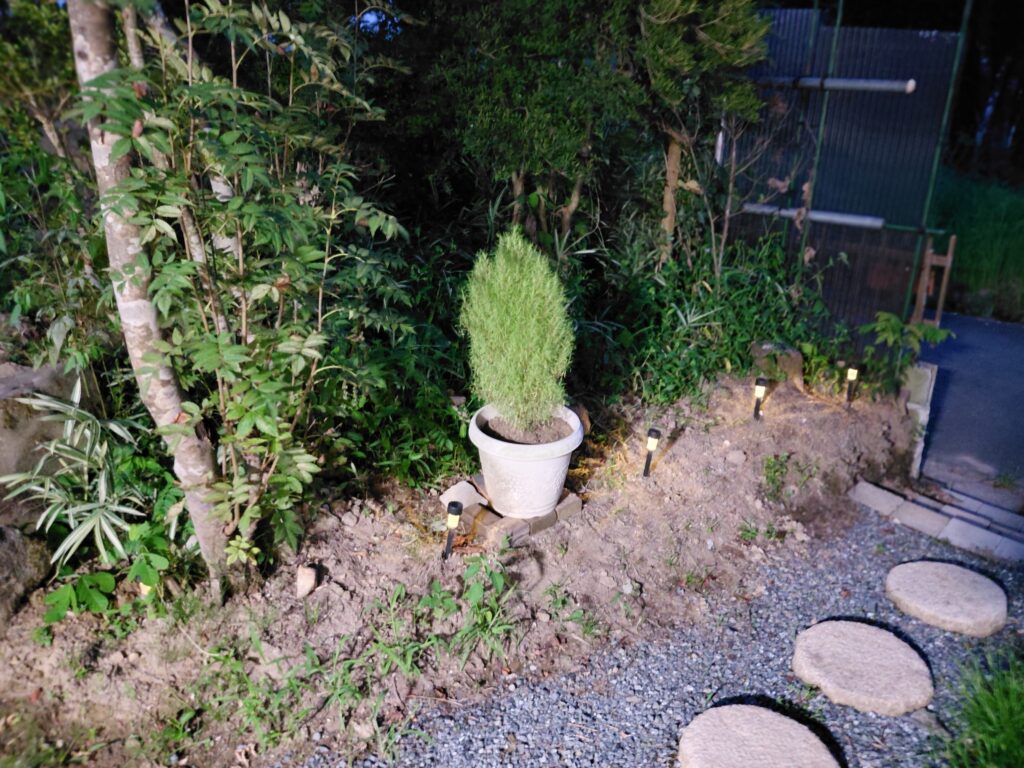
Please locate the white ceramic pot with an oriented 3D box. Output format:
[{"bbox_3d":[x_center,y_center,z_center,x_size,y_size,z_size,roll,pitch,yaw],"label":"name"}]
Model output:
[{"bbox_3d":[0.037,0.222,2.073,0.318,0.232,0.318,1,19,0],"label":"white ceramic pot"}]

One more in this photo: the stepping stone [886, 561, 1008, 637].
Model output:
[{"bbox_3d":[1.233,0.604,2.104,0.294,0.050,0.294,2,19,0],"label":"stepping stone"}]

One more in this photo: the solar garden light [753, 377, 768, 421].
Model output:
[{"bbox_3d":[0.977,0.060,2.920,0.046,0.171,0.046,2,19,0],"label":"solar garden light"}]

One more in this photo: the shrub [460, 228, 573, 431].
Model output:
[{"bbox_3d":[0.012,-0.121,1.955,0.296,0.572,0.296,2,19,0],"label":"shrub"}]

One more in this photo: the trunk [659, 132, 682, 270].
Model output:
[{"bbox_3d":[0.873,-1.012,4.100,0.090,0.740,0.090,2,19,0],"label":"trunk"}]

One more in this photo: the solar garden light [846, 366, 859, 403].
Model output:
[{"bbox_3d":[1.421,0.006,3.080,0.046,0.152,0.046,2,19,0],"label":"solar garden light"}]

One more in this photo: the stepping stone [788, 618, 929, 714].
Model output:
[{"bbox_3d":[0.857,0.691,1.821,0.300,0.050,0.300,1,19,0],"label":"stepping stone"}]

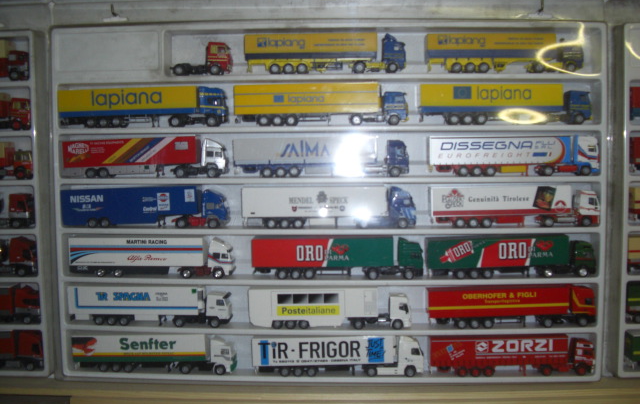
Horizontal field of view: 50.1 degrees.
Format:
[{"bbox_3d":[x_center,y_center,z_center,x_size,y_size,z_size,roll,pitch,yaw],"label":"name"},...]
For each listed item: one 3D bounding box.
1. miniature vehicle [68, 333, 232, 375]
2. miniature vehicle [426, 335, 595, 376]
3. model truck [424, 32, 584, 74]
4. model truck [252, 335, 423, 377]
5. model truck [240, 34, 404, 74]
[{"bbox_3d":[-0.187,0.171,0.783,0.182,0.045,0.031,0,3,1],"label":"miniature vehicle"},{"bbox_3d":[0.215,0.171,0.771,0.175,0.045,0.031,0,3,2],"label":"miniature vehicle"},{"bbox_3d":[0.201,-0.161,0.752,0.165,0.042,0.031,0,3,2],"label":"model truck"},{"bbox_3d":[0.020,0.172,0.777,0.191,0.046,0.031,0,3,2],"label":"model truck"},{"bbox_3d":[0.006,-0.162,0.758,0.176,0.043,0.031,0,3,2],"label":"model truck"}]

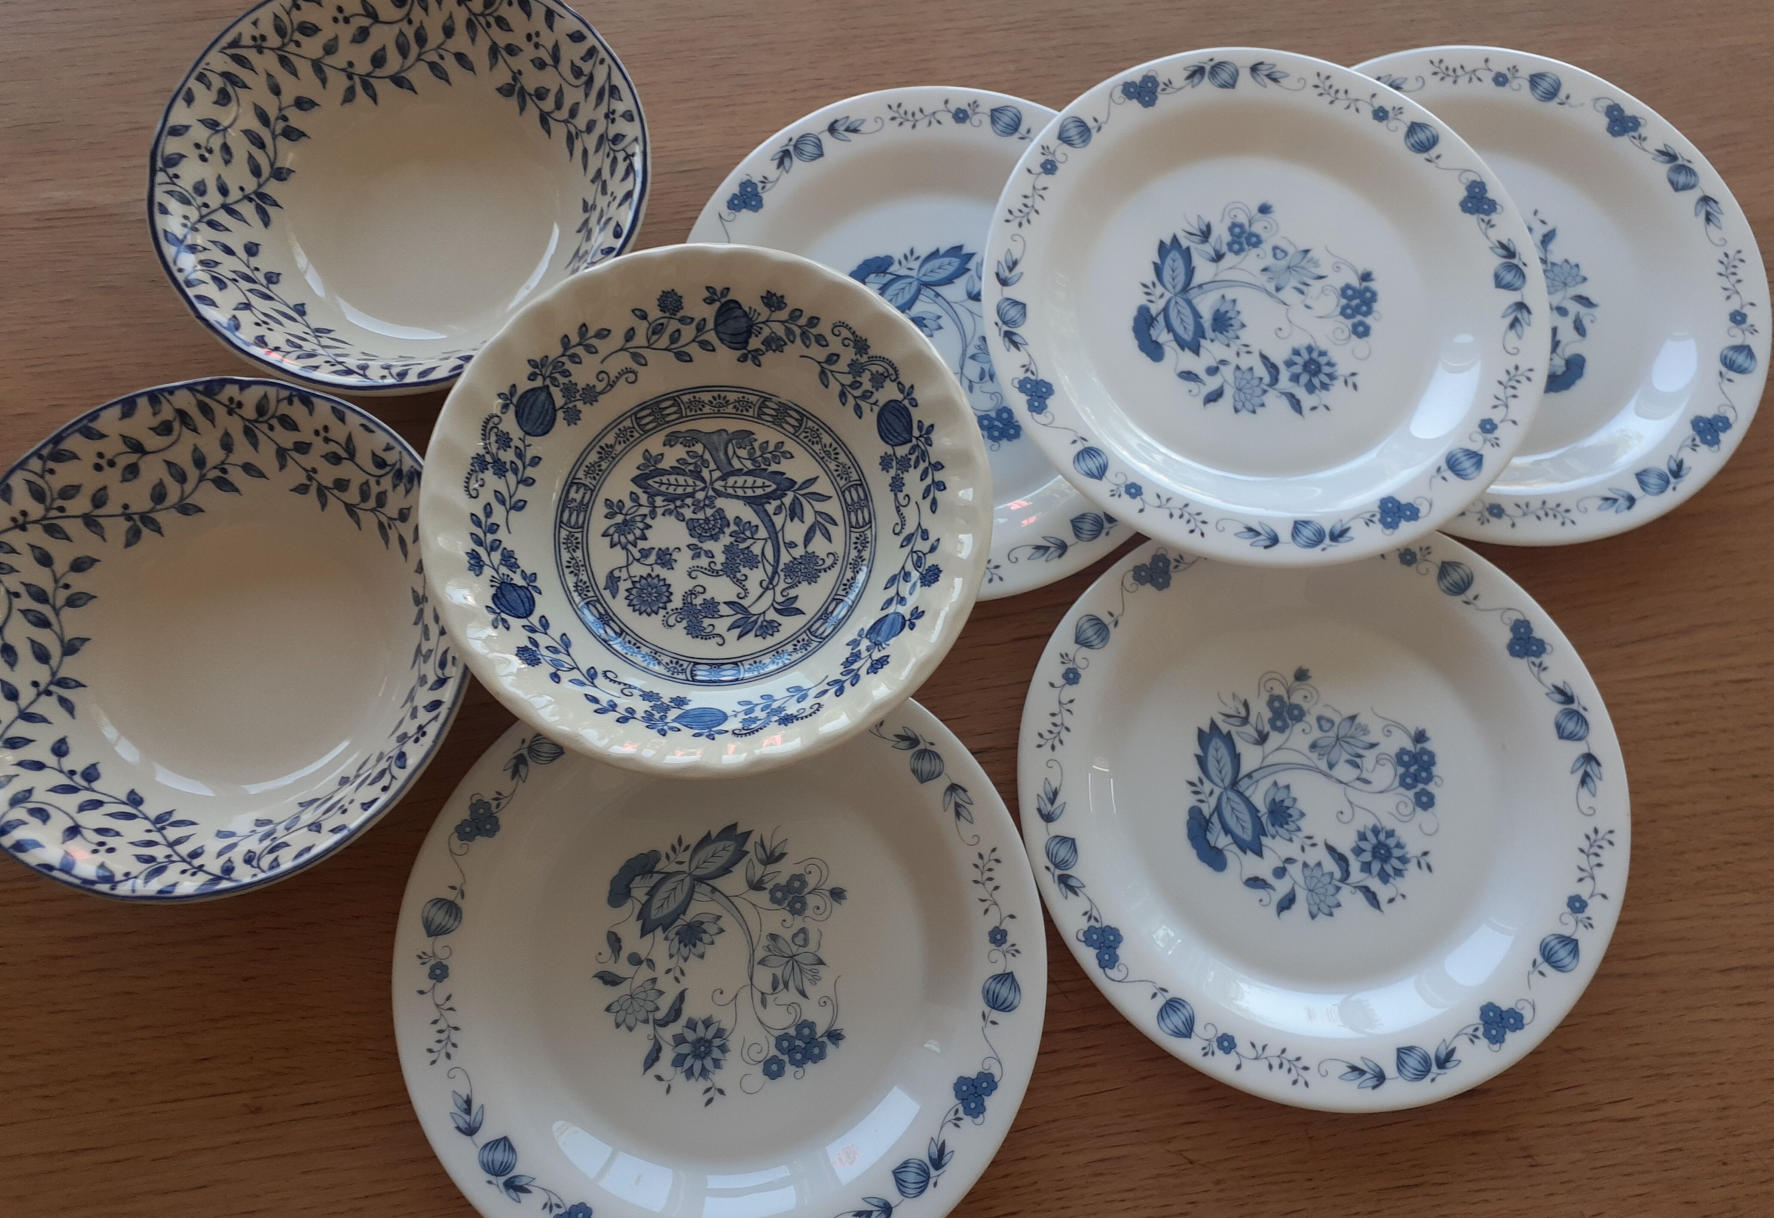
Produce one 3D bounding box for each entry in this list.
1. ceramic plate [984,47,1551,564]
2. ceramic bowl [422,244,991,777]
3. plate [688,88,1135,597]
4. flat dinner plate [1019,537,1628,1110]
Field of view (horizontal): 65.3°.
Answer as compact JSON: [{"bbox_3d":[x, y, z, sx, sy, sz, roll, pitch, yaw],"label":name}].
[{"bbox_3d":[0.127,-0.105,0.473,0.193,0.017,0.193,0,74,-2],"label":"ceramic plate"},{"bbox_3d":[-0.053,-0.027,0.427,0.167,0.043,0.167,0,73,-3],"label":"ceramic bowl"},{"bbox_3d":[0.020,-0.093,0.478,0.193,0.017,0.193,0,74,-2],"label":"plate"},{"bbox_3d":[0.137,0.057,0.440,0.193,0.017,0.193,1,74,-2],"label":"flat dinner plate"}]

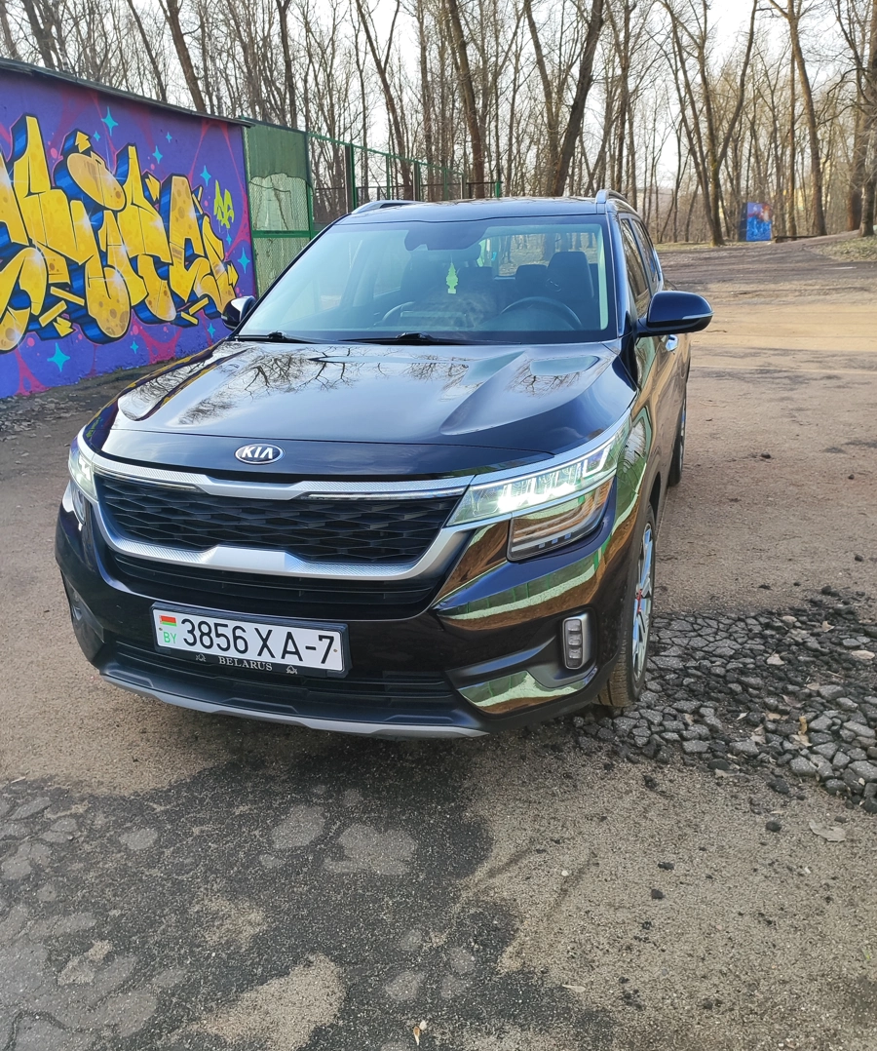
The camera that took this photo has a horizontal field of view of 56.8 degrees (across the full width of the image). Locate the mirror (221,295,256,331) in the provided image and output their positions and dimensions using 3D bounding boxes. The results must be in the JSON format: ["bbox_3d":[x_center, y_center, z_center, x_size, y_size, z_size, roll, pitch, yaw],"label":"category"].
[{"bbox_3d":[-0.815,-0.914,3.516,0.260,0.170,0.160,4,19,17],"label":"mirror"}]

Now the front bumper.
[{"bbox_3d":[-0.371,0.185,2.235,1.760,0.630,0.570,4,19,17],"label":"front bumper"}]

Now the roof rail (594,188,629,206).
[{"bbox_3d":[0.918,-1.554,4.030,0.060,0.110,1.650,4,19,17],"label":"roof rail"}]

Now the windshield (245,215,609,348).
[{"bbox_3d":[-0.033,-0.925,3.043,1.450,0.150,0.960,4,49,17],"label":"windshield"}]

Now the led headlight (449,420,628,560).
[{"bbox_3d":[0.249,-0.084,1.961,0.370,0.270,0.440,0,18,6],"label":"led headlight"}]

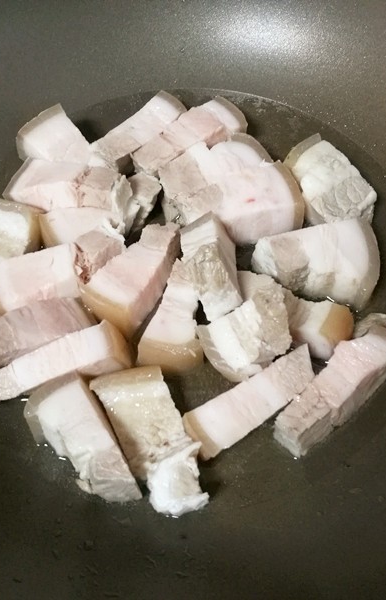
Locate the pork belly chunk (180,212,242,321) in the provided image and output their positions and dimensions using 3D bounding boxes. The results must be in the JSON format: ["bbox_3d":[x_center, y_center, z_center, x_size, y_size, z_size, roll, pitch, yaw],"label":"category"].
[{"bbox_3d":[0.009,-0.011,0.246,0.016,0.020,0.040,-20,65,8],"label":"pork belly chunk"}]

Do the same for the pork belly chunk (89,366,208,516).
[{"bbox_3d":[-0.015,0.051,0.222,0.024,0.021,0.045,-21,62,-11],"label":"pork belly chunk"}]

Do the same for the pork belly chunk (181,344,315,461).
[{"bbox_3d":[0.022,0.038,0.232,0.048,0.019,0.014,-32,76,-11],"label":"pork belly chunk"}]

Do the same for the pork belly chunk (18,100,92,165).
[{"bbox_3d":[-0.063,-0.069,0.299,0.028,0.019,0.038,-36,67,-18],"label":"pork belly chunk"}]

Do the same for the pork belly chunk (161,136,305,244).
[{"bbox_3d":[0.018,-0.044,0.275,0.053,0.025,0.039,-9,60,-4],"label":"pork belly chunk"}]

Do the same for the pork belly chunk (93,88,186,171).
[{"bbox_3d":[-0.023,-0.076,0.291,0.039,0.020,0.019,-41,76,-11],"label":"pork belly chunk"}]

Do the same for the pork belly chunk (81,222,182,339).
[{"bbox_3d":[-0.023,-0.009,0.260,0.020,0.023,0.038,32,70,18],"label":"pork belly chunk"}]

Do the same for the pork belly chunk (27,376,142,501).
[{"bbox_3d":[-0.038,0.053,0.224,0.019,0.021,0.045,-29,64,-15],"label":"pork belly chunk"}]

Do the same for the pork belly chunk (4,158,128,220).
[{"bbox_3d":[-0.053,-0.047,0.277,0.047,0.018,0.020,9,61,8],"label":"pork belly chunk"}]

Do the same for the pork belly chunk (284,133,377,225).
[{"bbox_3d":[0.063,-0.051,0.291,0.024,0.021,0.042,-27,58,-14],"label":"pork belly chunk"}]

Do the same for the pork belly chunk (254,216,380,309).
[{"bbox_3d":[0.052,-0.015,0.269,0.047,0.023,0.023,-8,60,-2],"label":"pork belly chunk"}]

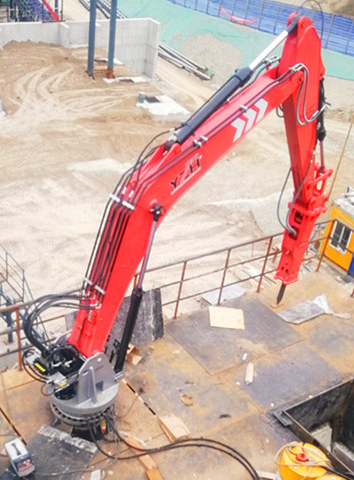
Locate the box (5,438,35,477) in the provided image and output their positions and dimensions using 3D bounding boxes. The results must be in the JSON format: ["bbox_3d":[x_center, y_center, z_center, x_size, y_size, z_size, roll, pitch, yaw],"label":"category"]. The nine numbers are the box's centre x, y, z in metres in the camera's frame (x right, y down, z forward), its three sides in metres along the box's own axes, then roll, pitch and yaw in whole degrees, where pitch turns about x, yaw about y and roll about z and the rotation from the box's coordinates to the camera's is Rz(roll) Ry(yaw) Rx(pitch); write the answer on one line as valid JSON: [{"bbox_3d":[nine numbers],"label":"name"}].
[{"bbox_3d":[-1.935,2.670,6.130,0.200,0.310,0.330,-18,40,-35],"label":"box"}]

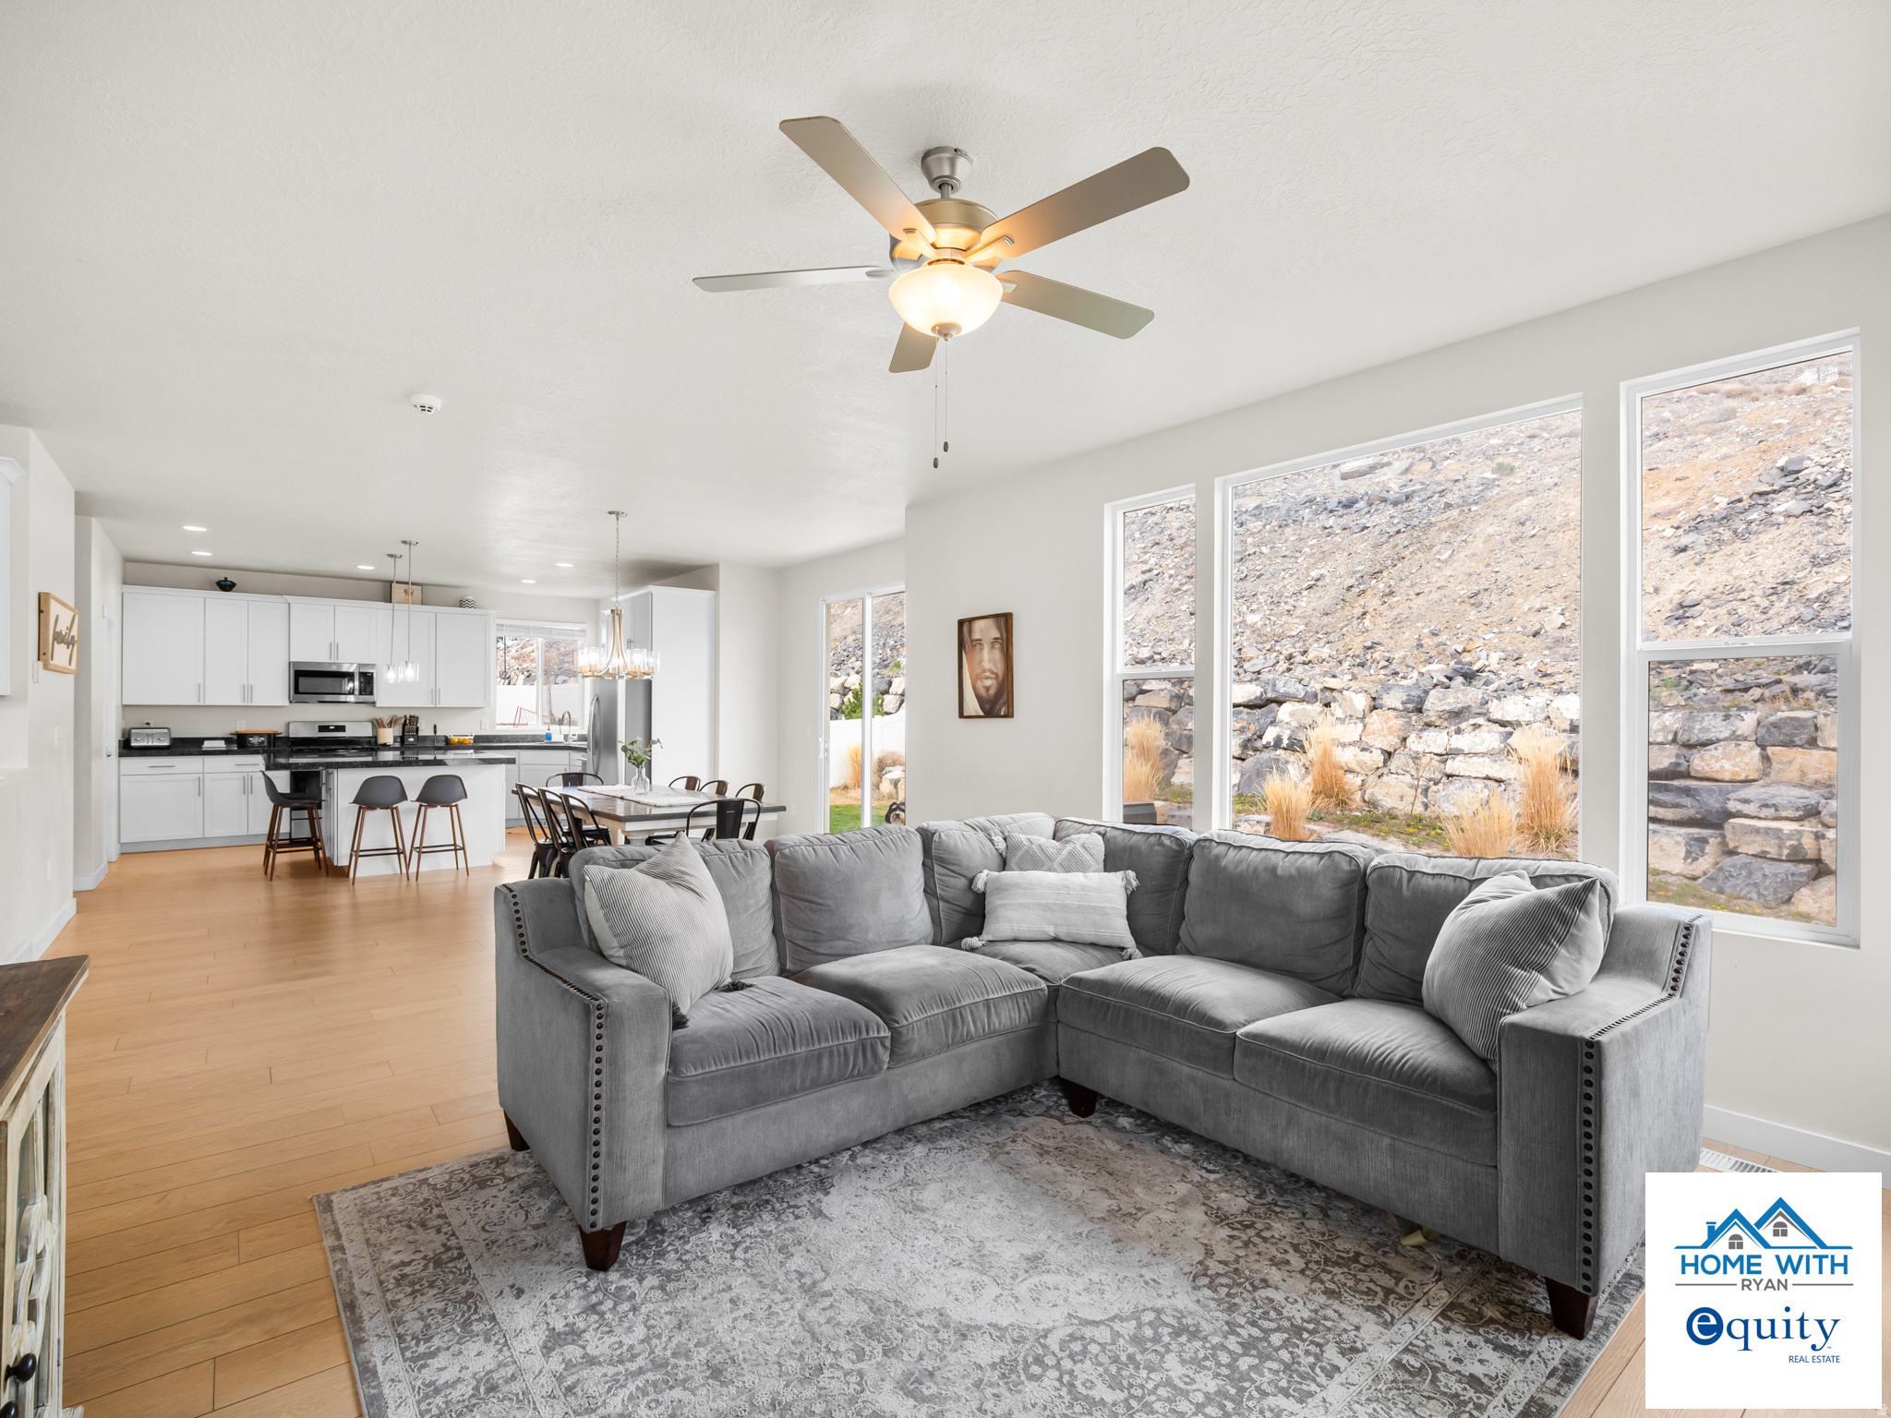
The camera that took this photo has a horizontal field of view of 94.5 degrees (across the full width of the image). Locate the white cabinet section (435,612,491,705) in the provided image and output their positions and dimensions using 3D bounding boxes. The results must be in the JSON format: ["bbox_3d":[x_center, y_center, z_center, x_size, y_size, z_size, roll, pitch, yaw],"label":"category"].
[{"bbox_3d":[-5.517,-0.556,9.950,0.561,1.071,0.325,0,0,-39],"label":"white cabinet section"}]

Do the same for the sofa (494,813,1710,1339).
[{"bbox_3d":[0.338,0.904,2.604,2.520,0.890,2.530,1,-1,-40],"label":"sofa"}]

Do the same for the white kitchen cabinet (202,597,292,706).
[{"bbox_3d":[-7.098,-0.569,8.889,0.678,1.075,0.340,1,-1,-40],"label":"white kitchen cabinet"}]

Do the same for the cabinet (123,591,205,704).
[{"bbox_3d":[-7.561,-0.562,8.492,0.595,1.070,0.340,0,0,-37],"label":"cabinet"}]

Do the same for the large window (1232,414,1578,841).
[{"bbox_3d":[1.794,-0.222,3.679,0.110,1.780,1.510,0,0,-37],"label":"large window"}]

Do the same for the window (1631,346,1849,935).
[{"bbox_3d":[2.496,-0.207,2.770,0.120,1.800,0.553,1,-1,-40],"label":"window"}]

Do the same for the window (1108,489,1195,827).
[{"bbox_3d":[1.042,-0.202,4.495,0.120,1.800,0.560,1,-1,-40],"label":"window"}]

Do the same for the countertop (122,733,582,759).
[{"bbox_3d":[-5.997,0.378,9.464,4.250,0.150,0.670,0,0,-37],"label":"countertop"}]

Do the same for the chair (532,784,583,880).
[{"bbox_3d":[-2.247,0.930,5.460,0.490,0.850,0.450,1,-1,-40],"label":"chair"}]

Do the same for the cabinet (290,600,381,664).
[{"bbox_3d":[-6.491,-0.790,9.292,0.770,0.635,0.340,0,0,-37],"label":"cabinet"}]

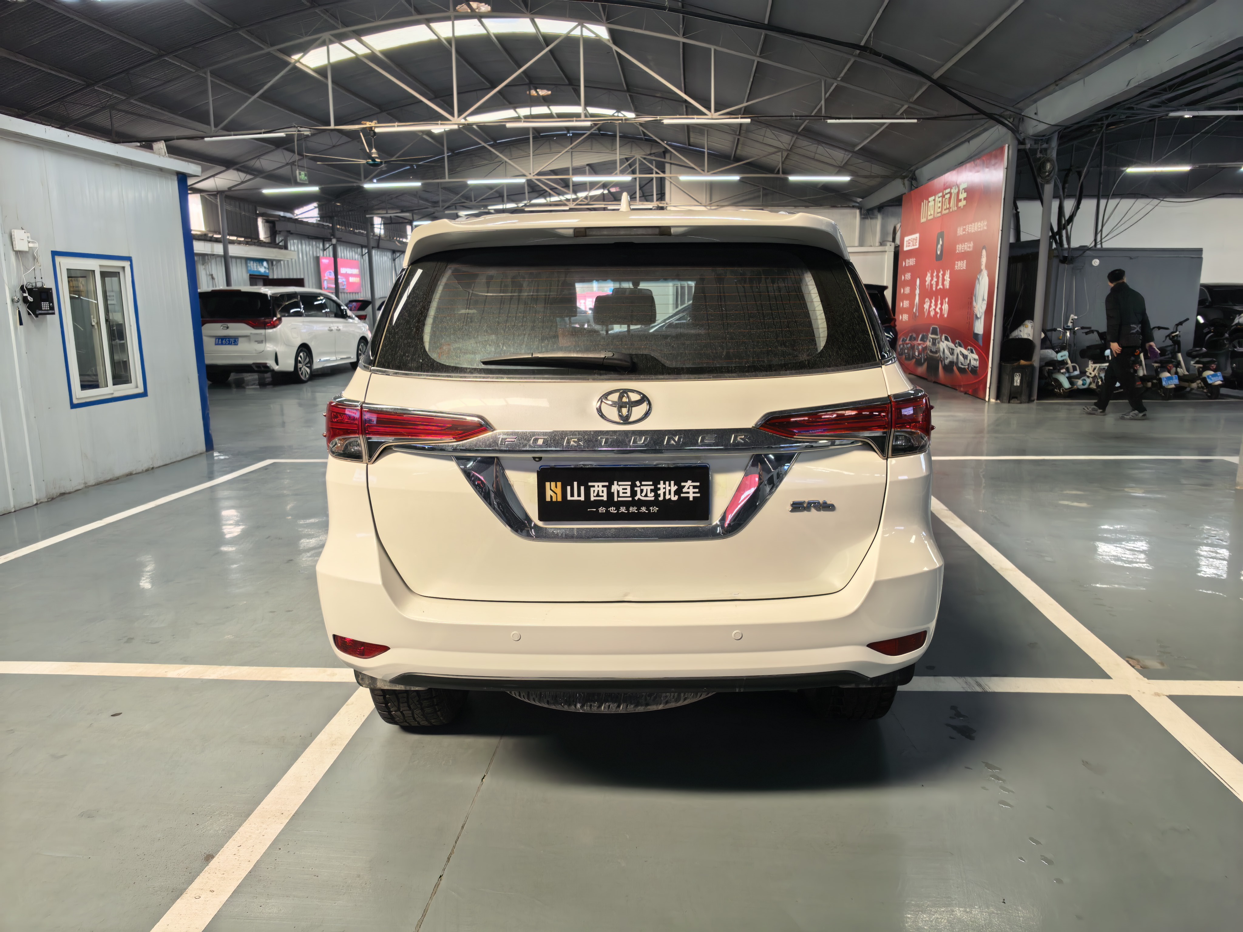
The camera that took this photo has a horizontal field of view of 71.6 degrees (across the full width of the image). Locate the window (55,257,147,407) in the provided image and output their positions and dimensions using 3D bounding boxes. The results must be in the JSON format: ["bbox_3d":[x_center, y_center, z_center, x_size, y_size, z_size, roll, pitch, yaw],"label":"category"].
[{"bbox_3d":[-4.594,-1.218,7.650,0.090,1.300,1.030,0,11,5],"label":"window"}]

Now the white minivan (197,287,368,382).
[{"bbox_3d":[-6.969,-2.818,18.314,1.880,1.820,5.100,0,11,6],"label":"white minivan"}]

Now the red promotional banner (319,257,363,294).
[{"bbox_3d":[-8.440,-5.757,26.118,0.060,1.000,2.950,0,11,5],"label":"red promotional banner"}]

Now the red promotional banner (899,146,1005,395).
[{"bbox_3d":[5.541,-3.237,15.064,0.080,3.523,6.089,0,11,5],"label":"red promotional banner"}]

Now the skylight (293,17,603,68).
[{"bbox_3d":[-2.806,-7.083,14.245,5.300,0.550,0.900,0,11,5],"label":"skylight"}]

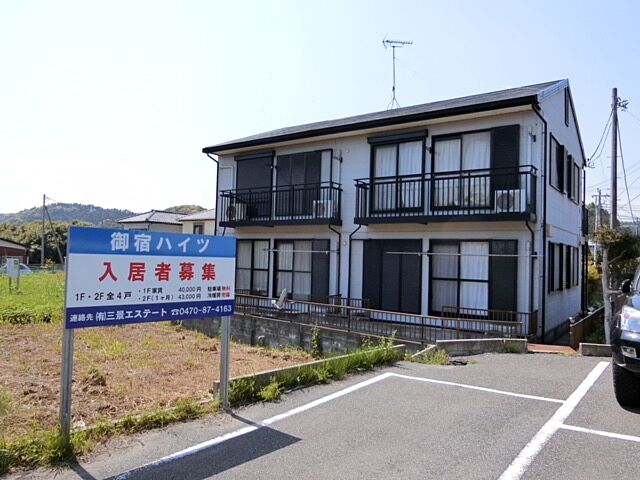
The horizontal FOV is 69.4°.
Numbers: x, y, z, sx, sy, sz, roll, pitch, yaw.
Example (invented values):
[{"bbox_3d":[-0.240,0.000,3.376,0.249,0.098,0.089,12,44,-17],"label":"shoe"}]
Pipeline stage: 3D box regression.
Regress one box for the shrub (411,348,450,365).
[{"bbox_3d":[1.844,1.945,7.750,0.600,0.250,0.400,1,-2,14],"label":"shrub"}]

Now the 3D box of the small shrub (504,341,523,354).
[{"bbox_3d":[3.433,1.907,8.200,0.310,0.240,0.240,1,-2,23],"label":"small shrub"}]

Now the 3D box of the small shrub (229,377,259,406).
[{"bbox_3d":[-0.937,1.855,5.660,0.350,0.350,0.320,2,-2,-9],"label":"small shrub"}]

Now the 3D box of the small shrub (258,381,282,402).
[{"bbox_3d":[-0.619,1.895,5.780,0.280,0.260,0.260,2,-2,-6],"label":"small shrub"}]

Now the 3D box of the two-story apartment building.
[{"bbox_3d":[2.806,-1.054,17.142,11.460,7.520,8.830,0,-2,36],"label":"two-story apartment building"}]

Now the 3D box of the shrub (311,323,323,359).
[{"bbox_3d":[-0.089,2.544,11.700,0.300,0.900,0.300,2,-2,0],"label":"shrub"}]

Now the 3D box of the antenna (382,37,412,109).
[{"bbox_3d":[2.912,-6.256,17.367,1.020,2.750,0.500,2,-2,-7],"label":"antenna"}]

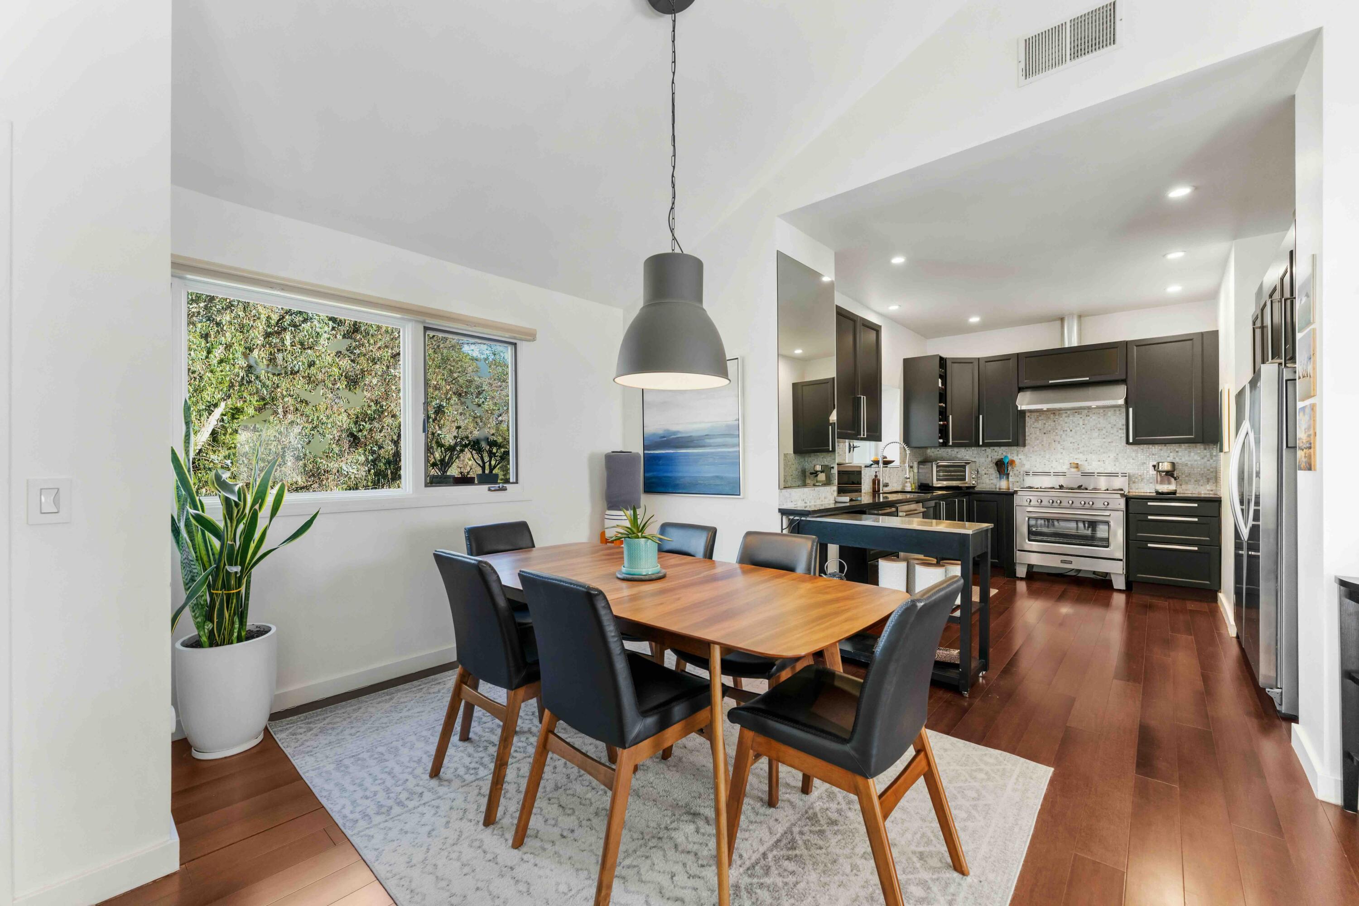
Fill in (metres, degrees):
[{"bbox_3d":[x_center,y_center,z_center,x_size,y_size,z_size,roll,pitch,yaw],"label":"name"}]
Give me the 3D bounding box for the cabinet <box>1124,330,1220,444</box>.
[{"bbox_3d":[4.803,-0.596,5.172,0.640,1.022,0.390,0,0,42],"label":"cabinet"}]

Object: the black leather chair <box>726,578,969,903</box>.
[{"bbox_3d":[0.545,0.850,1.692,0.600,0.895,0.510,0,-1,42],"label":"black leather chair"}]

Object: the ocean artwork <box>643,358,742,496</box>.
[{"bbox_3d":[0.066,-0.167,3.822,0.945,0.950,0.040,0,0,42],"label":"ocean artwork"}]

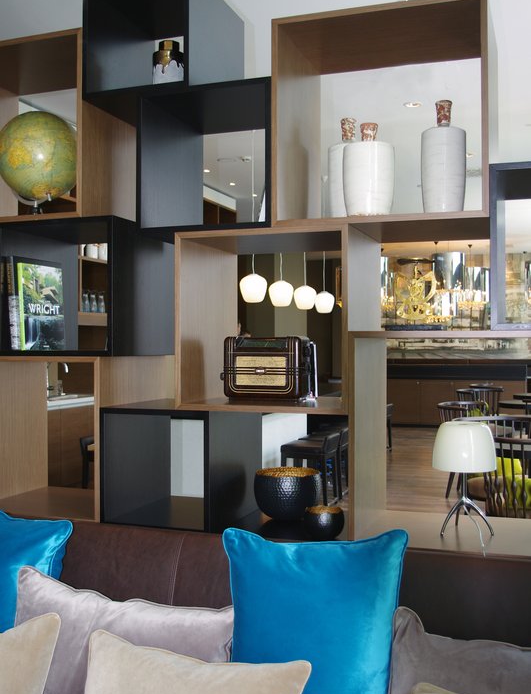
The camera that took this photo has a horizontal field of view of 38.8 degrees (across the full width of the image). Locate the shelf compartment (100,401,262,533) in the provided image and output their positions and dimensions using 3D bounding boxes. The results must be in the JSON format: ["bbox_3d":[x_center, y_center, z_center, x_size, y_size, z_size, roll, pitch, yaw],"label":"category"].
[{"bbox_3d":[-0.277,0.389,2.615,0.393,0.378,0.453,0,0,20],"label":"shelf compartment"}]

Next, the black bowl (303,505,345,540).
[{"bbox_3d":[0.173,0.522,2.240,0.123,0.076,0.123,0,0,0],"label":"black bowl"}]

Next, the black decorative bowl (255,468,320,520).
[{"bbox_3d":[0.072,0.486,2.486,0.217,0.145,0.217,0,0,0],"label":"black decorative bowl"}]

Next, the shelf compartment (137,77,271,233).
[{"bbox_3d":[-0.123,-0.617,2.691,0.479,0.474,0.494,0,1,20],"label":"shelf compartment"}]

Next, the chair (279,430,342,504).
[{"bbox_3d":[0.383,1.032,6.356,0.404,0.601,0.395,0,0,20],"label":"chair"}]

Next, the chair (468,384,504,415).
[{"bbox_3d":[2.980,0.971,10.000,0.530,0.870,0.550,0,1,14],"label":"chair"}]

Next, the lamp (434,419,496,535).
[{"bbox_3d":[0.639,0.415,2.419,0.200,0.355,0.200,0,1,0],"label":"lamp"}]

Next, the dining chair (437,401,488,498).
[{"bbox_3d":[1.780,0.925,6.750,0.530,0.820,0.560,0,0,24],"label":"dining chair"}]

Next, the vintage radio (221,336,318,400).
[{"bbox_3d":[0.015,0.074,2.733,0.289,0.221,0.200,0,1,20],"label":"vintage radio"}]

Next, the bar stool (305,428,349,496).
[{"bbox_3d":[0.557,1.030,6.830,0.404,0.601,0.395,0,0,20],"label":"bar stool"}]

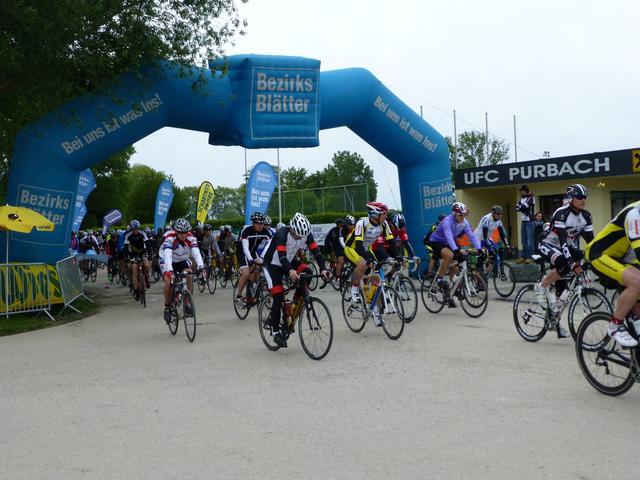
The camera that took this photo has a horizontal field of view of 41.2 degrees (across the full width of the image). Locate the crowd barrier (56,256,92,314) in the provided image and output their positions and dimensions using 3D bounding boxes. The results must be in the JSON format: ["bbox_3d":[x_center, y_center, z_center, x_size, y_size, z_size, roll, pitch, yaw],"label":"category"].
[{"bbox_3d":[-5.228,0.963,18.000,0.600,1.050,2.300,-7,1,-7],"label":"crowd barrier"}]

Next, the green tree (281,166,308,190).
[{"bbox_3d":[-2.141,-2.795,75.011,4.500,7.200,4.500,-2,0,0],"label":"green tree"}]

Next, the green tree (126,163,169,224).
[{"bbox_3d":[-13.386,-2.320,66.000,4.600,7.100,4.600,-2,1,0],"label":"green tree"}]

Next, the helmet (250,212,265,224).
[{"bbox_3d":[-0.963,-0.331,13.100,0.210,0.180,0.280,-2,9,-17],"label":"helmet"}]

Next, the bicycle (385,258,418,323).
[{"bbox_3d":[1.090,0.700,12.650,0.450,1.000,1.650,-2,1,-21],"label":"bicycle"}]

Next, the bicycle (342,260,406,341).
[{"bbox_3d":[0.675,0.755,11.073,0.440,1.000,1.650,-2,0,-25],"label":"bicycle"}]

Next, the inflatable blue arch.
[{"bbox_3d":[-1.650,-1.600,21.300,11.400,5.600,1.800,-2,1,-29],"label":"inflatable blue arch"}]

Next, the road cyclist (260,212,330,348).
[{"bbox_3d":[-0.269,0.445,9.350,0.540,1.500,0.850,-2,1,-30],"label":"road cyclist"}]

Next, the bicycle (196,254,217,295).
[{"bbox_3d":[-2.740,0.830,20.600,0.450,1.000,1.650,-2,1,-22],"label":"bicycle"}]

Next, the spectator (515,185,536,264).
[{"bbox_3d":[4.736,-0.357,19.600,0.420,1.830,0.520,-2,1,-37],"label":"spectator"}]

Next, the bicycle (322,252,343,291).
[{"bbox_3d":[0.413,0.688,20.106,0.440,1.000,1.650,-2,0,-25],"label":"bicycle"}]

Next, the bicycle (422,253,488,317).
[{"bbox_3d":[2.102,0.699,13.459,0.440,1.000,1.650,-2,0,-30],"label":"bicycle"}]

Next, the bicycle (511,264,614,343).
[{"bbox_3d":[2.720,0.714,9.710,0.440,1.000,1.650,-2,0,-25],"label":"bicycle"}]

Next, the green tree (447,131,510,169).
[{"bbox_3d":[11.023,-3.536,60.012,5.200,8.240,5.200,-2,0,0],"label":"green tree"}]

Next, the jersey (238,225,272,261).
[{"bbox_3d":[-0.997,0.039,13.150,0.500,0.580,0.380,-2,1,-18],"label":"jersey"}]

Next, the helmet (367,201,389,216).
[{"bbox_3d":[0.734,-0.402,10.850,0.280,0.180,0.210,-2,1,-41],"label":"helmet"}]

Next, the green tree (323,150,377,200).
[{"bbox_3d":[1.919,-2.972,64.000,4.700,7.500,4.700,-2,1,0],"label":"green tree"}]

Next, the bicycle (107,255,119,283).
[{"bbox_3d":[-6.621,0.811,27.206,0.440,1.000,1.650,-2,0,-18],"label":"bicycle"}]

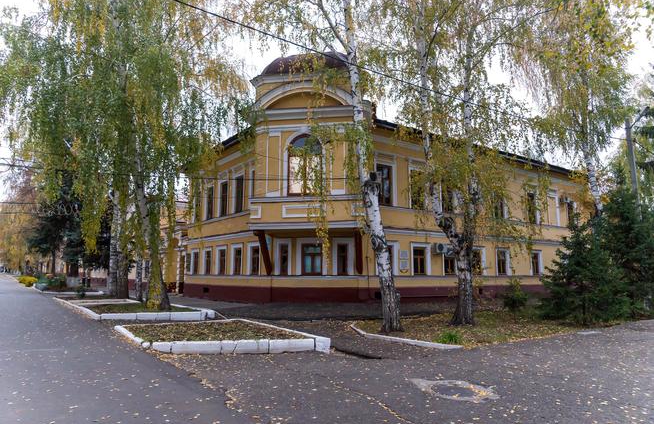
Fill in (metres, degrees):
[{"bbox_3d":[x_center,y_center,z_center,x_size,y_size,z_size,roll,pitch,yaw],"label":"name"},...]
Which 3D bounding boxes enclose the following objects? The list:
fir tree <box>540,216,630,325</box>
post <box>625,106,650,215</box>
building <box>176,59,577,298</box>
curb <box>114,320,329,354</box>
[{"bbox_3d":[9.057,1.935,15.579,2.800,3.750,2.800,-5,-9,30],"label":"fir tree"},{"bbox_3d":[14.195,-0.244,19.313,1.000,9.093,0.300,-7,-11,40],"label":"post"},{"bbox_3d":[5.860,-0.850,37.010,29.099,15.400,17.499,6,-10,-35],"label":"building"},{"bbox_3d":[-2.794,3.002,10.461,3.550,0.260,5.300,5,-10,-33],"label":"curb"}]

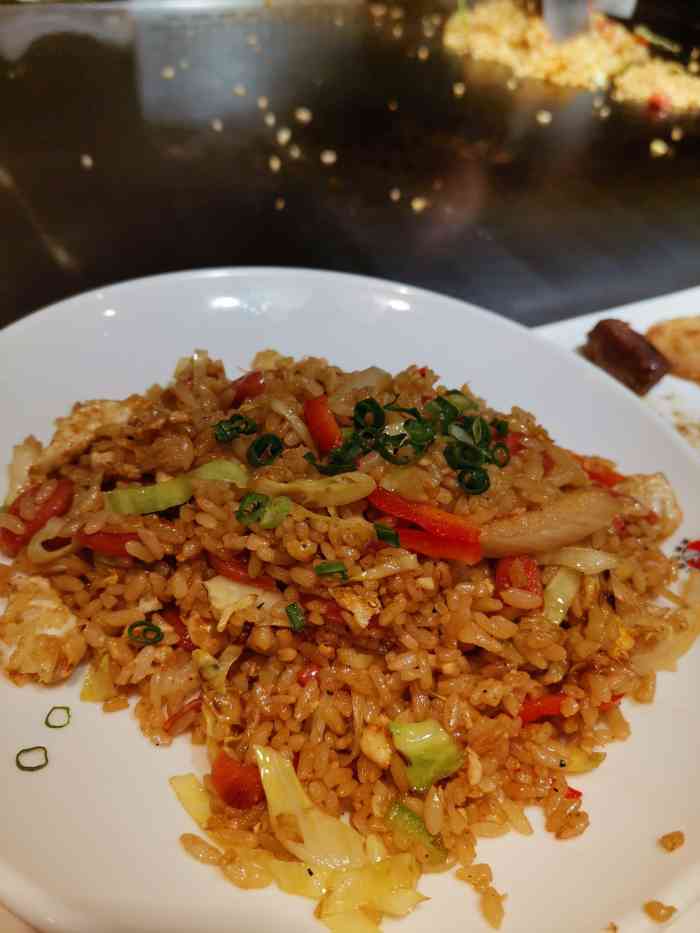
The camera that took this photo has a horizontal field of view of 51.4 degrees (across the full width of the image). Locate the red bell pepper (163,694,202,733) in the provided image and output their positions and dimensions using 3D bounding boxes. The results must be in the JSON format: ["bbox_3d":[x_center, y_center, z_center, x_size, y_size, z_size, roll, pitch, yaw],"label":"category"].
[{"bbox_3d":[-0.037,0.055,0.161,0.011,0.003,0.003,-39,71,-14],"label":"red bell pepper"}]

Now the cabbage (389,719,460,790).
[{"bbox_3d":[0.018,0.069,0.173,0.016,0.009,0.013,3,42,-9],"label":"cabbage"}]

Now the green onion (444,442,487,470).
[{"bbox_3d":[0.036,-0.003,0.224,0.012,0.005,0.010,0,42,-12],"label":"green onion"}]

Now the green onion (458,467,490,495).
[{"bbox_3d":[0.036,0.004,0.208,0.009,0.005,0.008,6,41,-5],"label":"green onion"}]

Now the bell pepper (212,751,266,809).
[{"bbox_3d":[-0.024,0.066,0.154,0.011,0.010,0.007,9,42,0],"label":"bell pepper"}]

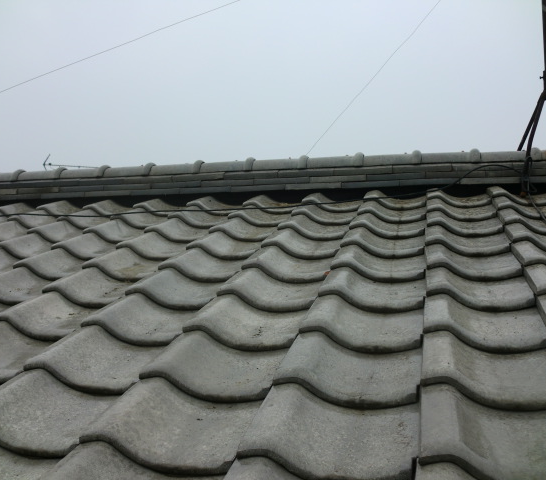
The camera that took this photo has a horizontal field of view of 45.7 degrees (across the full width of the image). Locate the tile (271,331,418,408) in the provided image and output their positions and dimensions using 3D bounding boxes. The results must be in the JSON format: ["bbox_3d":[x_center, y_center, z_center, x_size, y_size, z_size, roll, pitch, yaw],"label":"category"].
[{"bbox_3d":[0.174,0.250,1.301,0.285,0.063,0.280,-1,11,14],"label":"tile"}]

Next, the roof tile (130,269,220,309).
[{"bbox_3d":[-0.230,0.132,1.873,0.285,0.063,0.280,-1,11,14],"label":"roof tile"}]

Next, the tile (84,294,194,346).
[{"bbox_3d":[-0.281,0.187,1.638,0.285,0.060,0.285,-1,11,14],"label":"tile"}]

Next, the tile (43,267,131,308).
[{"bbox_3d":[-0.475,0.128,1.924,0.285,0.060,0.285,-1,11,14],"label":"tile"}]

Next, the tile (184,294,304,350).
[{"bbox_3d":[-0.031,0.190,1.573,0.285,0.060,0.285,-1,11,14],"label":"tile"}]

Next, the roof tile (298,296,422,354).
[{"bbox_3d":[0.230,0.187,1.522,0.285,0.063,0.280,-1,11,14],"label":"roof tile"}]

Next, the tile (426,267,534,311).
[{"bbox_3d":[0.545,0.116,1.666,0.285,0.060,0.285,-1,11,14],"label":"tile"}]

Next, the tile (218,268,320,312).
[{"bbox_3d":[0.027,0.129,1.808,0.285,0.063,0.280,-1,11,14],"label":"tile"}]

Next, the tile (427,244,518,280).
[{"bbox_3d":[0.599,0.064,1.898,0.285,0.063,0.280,-1,11,14],"label":"tile"}]

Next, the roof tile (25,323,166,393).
[{"bbox_3d":[-0.339,0.252,1.432,0.285,0.063,0.280,-1,11,14],"label":"roof tile"}]

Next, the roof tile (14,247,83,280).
[{"bbox_3d":[-0.672,0.073,2.211,0.285,0.060,0.285,-1,11,14],"label":"roof tile"}]

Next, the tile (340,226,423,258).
[{"bbox_3d":[0.394,0.006,2.183,0.285,0.063,0.280,-1,11,14],"label":"tile"}]

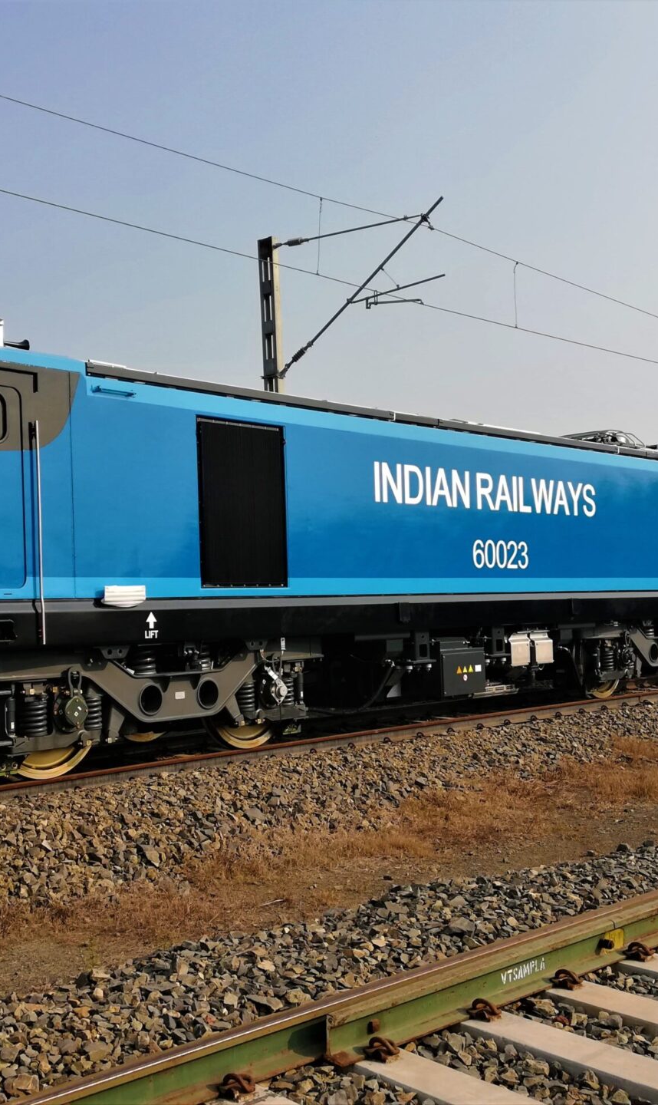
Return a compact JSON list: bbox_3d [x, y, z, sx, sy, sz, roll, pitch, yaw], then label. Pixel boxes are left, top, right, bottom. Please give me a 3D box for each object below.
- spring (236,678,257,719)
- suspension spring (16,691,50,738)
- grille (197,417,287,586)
[{"bbox_3d":[-0.900,1.605,12.667,0.235,0.430,0.235,-1,-3,0],"label":"spring"},{"bbox_3d":[-2.771,1.525,10.783,0.280,0.420,0.280,-1,-3,0],"label":"suspension spring"},{"bbox_3d":[-0.926,-0.511,12.274,0.080,1.774,1.233,-4,-4,45],"label":"grille"}]

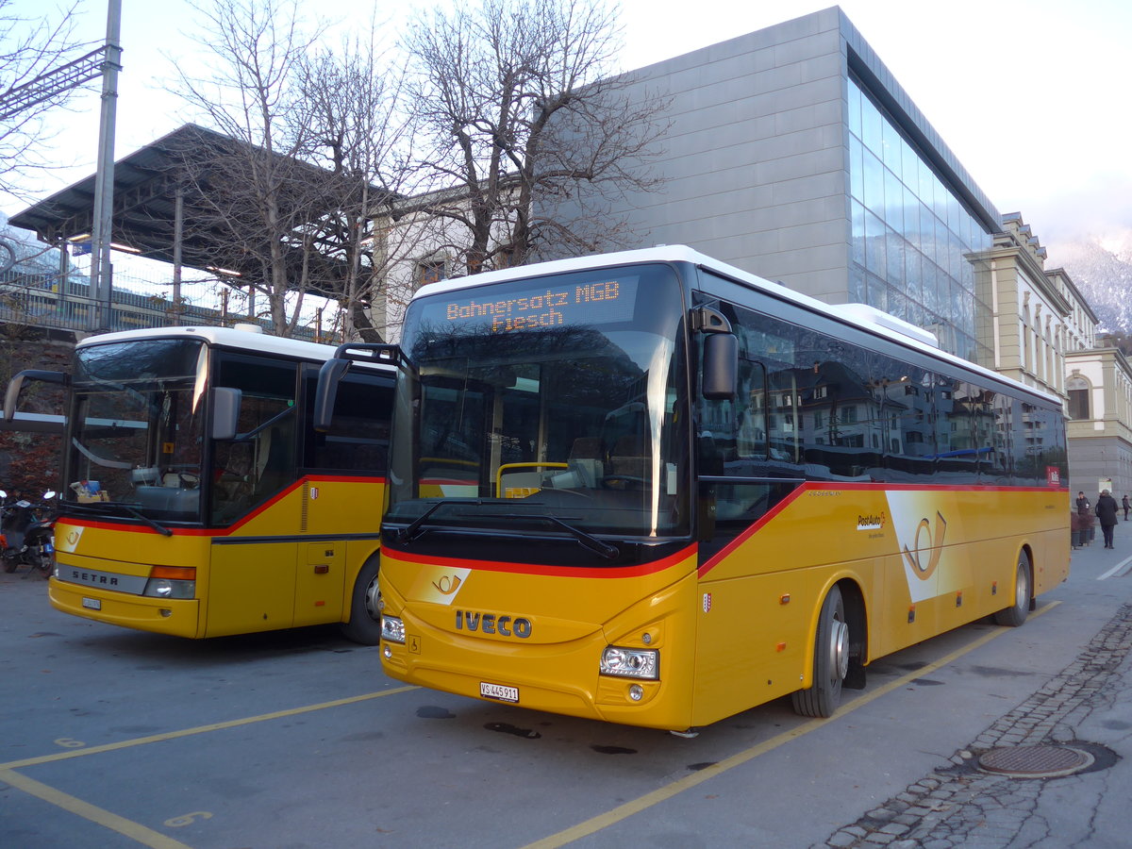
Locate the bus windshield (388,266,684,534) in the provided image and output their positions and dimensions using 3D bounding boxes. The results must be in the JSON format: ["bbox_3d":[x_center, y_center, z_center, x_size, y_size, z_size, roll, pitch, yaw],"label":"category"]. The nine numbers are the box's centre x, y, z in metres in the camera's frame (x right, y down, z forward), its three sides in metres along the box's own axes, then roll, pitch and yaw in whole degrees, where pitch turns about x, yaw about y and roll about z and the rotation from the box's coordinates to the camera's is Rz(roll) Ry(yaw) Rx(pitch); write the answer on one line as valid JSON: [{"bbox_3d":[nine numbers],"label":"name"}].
[{"bbox_3d":[-0.313,-0.136,6.321,2.420,1.650,0.340,-3,-10,38],"label":"bus windshield"}]

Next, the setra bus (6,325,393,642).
[{"bbox_3d":[-0.878,0.976,13.533,2.680,3.220,11.700,-3,-5,38],"label":"setra bus"}]

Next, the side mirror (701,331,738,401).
[{"bbox_3d":[0.879,-0.331,5.408,0.190,0.380,0.130,-1,-4,26],"label":"side mirror"}]

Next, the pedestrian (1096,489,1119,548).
[{"bbox_3d":[16.291,2.817,28.459,0.580,1.780,0.400,-1,-4,21],"label":"pedestrian"}]

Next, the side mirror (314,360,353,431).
[{"bbox_3d":[-1.695,-0.209,6.886,0.180,0.520,0.250,3,-5,-30],"label":"side mirror"}]

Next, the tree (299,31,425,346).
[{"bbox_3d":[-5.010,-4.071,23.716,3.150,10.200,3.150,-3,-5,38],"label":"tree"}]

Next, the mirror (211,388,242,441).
[{"bbox_3d":[-2.997,-0.096,8.381,0.250,0.450,0.140,-1,-4,26],"label":"mirror"}]

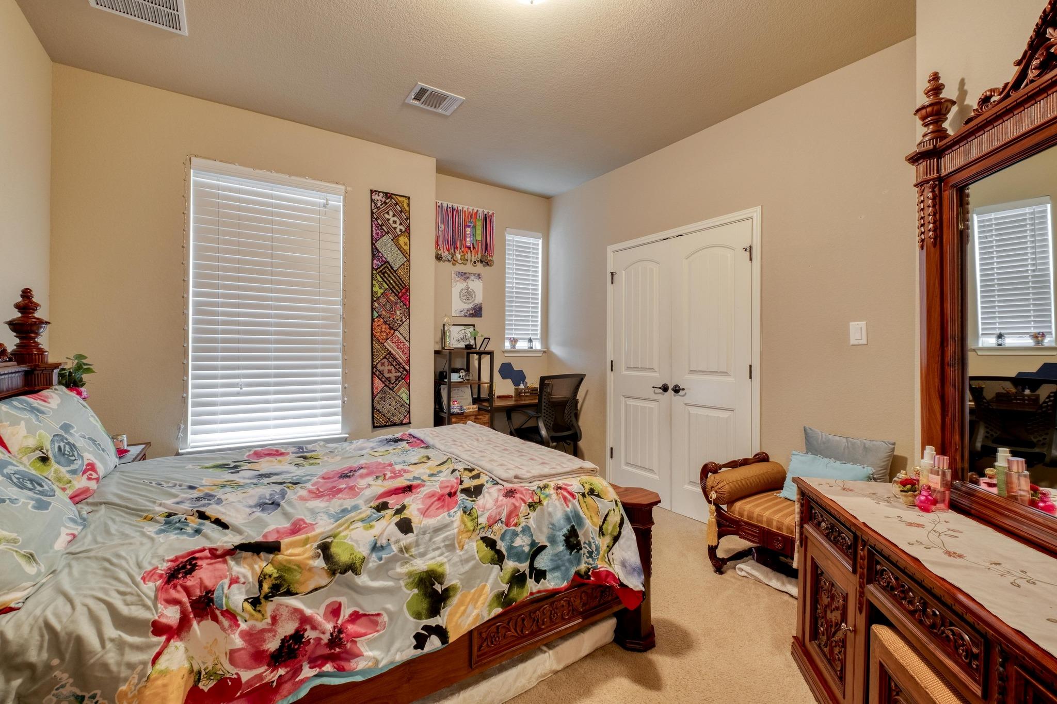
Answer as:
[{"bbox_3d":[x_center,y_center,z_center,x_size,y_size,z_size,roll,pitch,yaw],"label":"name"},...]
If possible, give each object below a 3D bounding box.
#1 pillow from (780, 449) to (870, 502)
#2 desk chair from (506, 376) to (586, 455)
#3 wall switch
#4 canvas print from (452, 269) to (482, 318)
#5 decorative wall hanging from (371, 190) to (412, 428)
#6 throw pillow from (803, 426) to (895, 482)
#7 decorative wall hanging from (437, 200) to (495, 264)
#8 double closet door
[{"bbox_3d":[1.514,0.676,2.261,0.120,0.270,0.390,29,-12,-24],"label":"pillow"},{"bbox_3d":[0.125,0.688,3.635,0.560,0.990,0.600,0,0,-35],"label":"desk chair"},{"bbox_3d":[1.724,-0.095,2.302,0.012,0.119,0.074,0,0,-35],"label":"wall switch"},{"bbox_3d":[-0.547,-0.518,3.999,0.303,0.404,0.025,0,0,-35],"label":"canvas print"},{"bbox_3d":[-1.027,-0.315,3.321,0.300,1.765,0.012,0,0,-35],"label":"decorative wall hanging"},{"bbox_3d":[1.615,0.609,2.264,0.130,0.400,0.400,20,-11,-33],"label":"throw pillow"},{"bbox_3d":[-0.563,-1.052,3.967,0.615,0.525,0.050,0,0,-35],"label":"decorative wall hanging"},{"bbox_3d":[1.061,0.168,3.280,0.060,2.050,1.235,0,0,-35],"label":"double closet door"}]

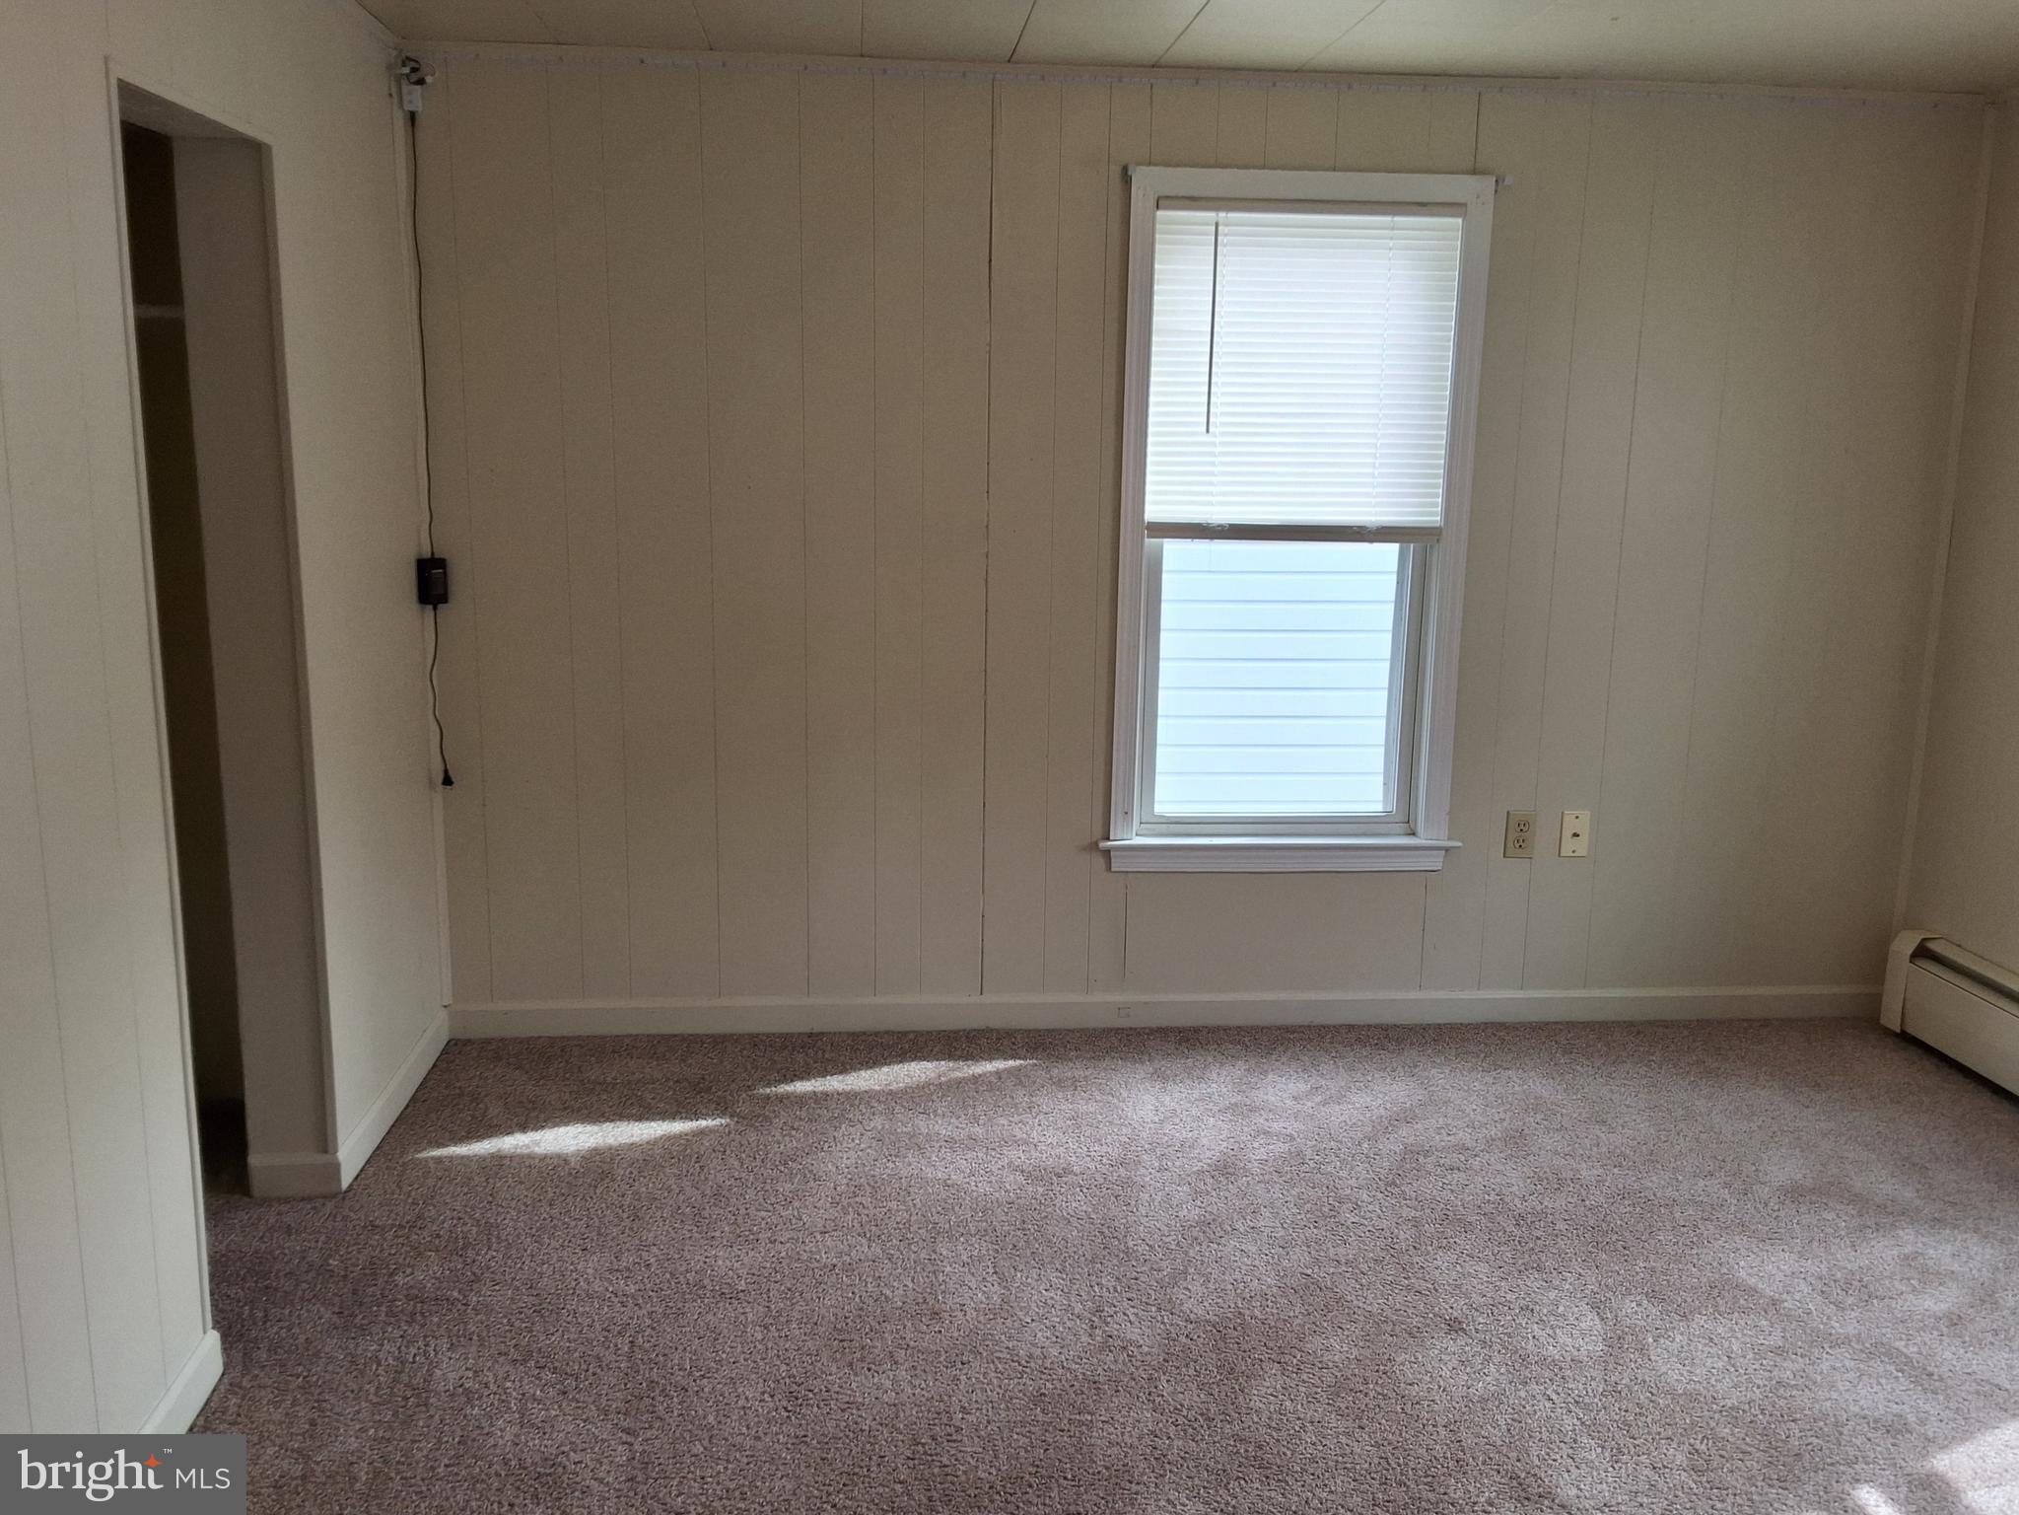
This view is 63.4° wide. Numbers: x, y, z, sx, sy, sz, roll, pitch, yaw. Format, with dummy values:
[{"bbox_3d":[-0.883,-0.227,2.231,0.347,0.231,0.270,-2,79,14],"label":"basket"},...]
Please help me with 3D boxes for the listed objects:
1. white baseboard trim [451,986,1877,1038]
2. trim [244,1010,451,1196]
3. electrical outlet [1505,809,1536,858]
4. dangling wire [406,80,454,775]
[{"bbox_3d":[0.441,0.599,3.894,3.470,0.090,0.020,0,11,-5],"label":"white baseboard trim"},{"bbox_3d":[-1.329,0.676,3.364,0.174,0.090,0.787,0,11,-5],"label":"trim"},{"bbox_3d":[1.214,0.184,3.879,0.072,0.115,0.010,0,11,-5],"label":"electrical outlet"},{"bbox_3d":[-1.232,-0.672,3.482,0.070,1.504,0.055,0,11,-5],"label":"dangling wire"}]

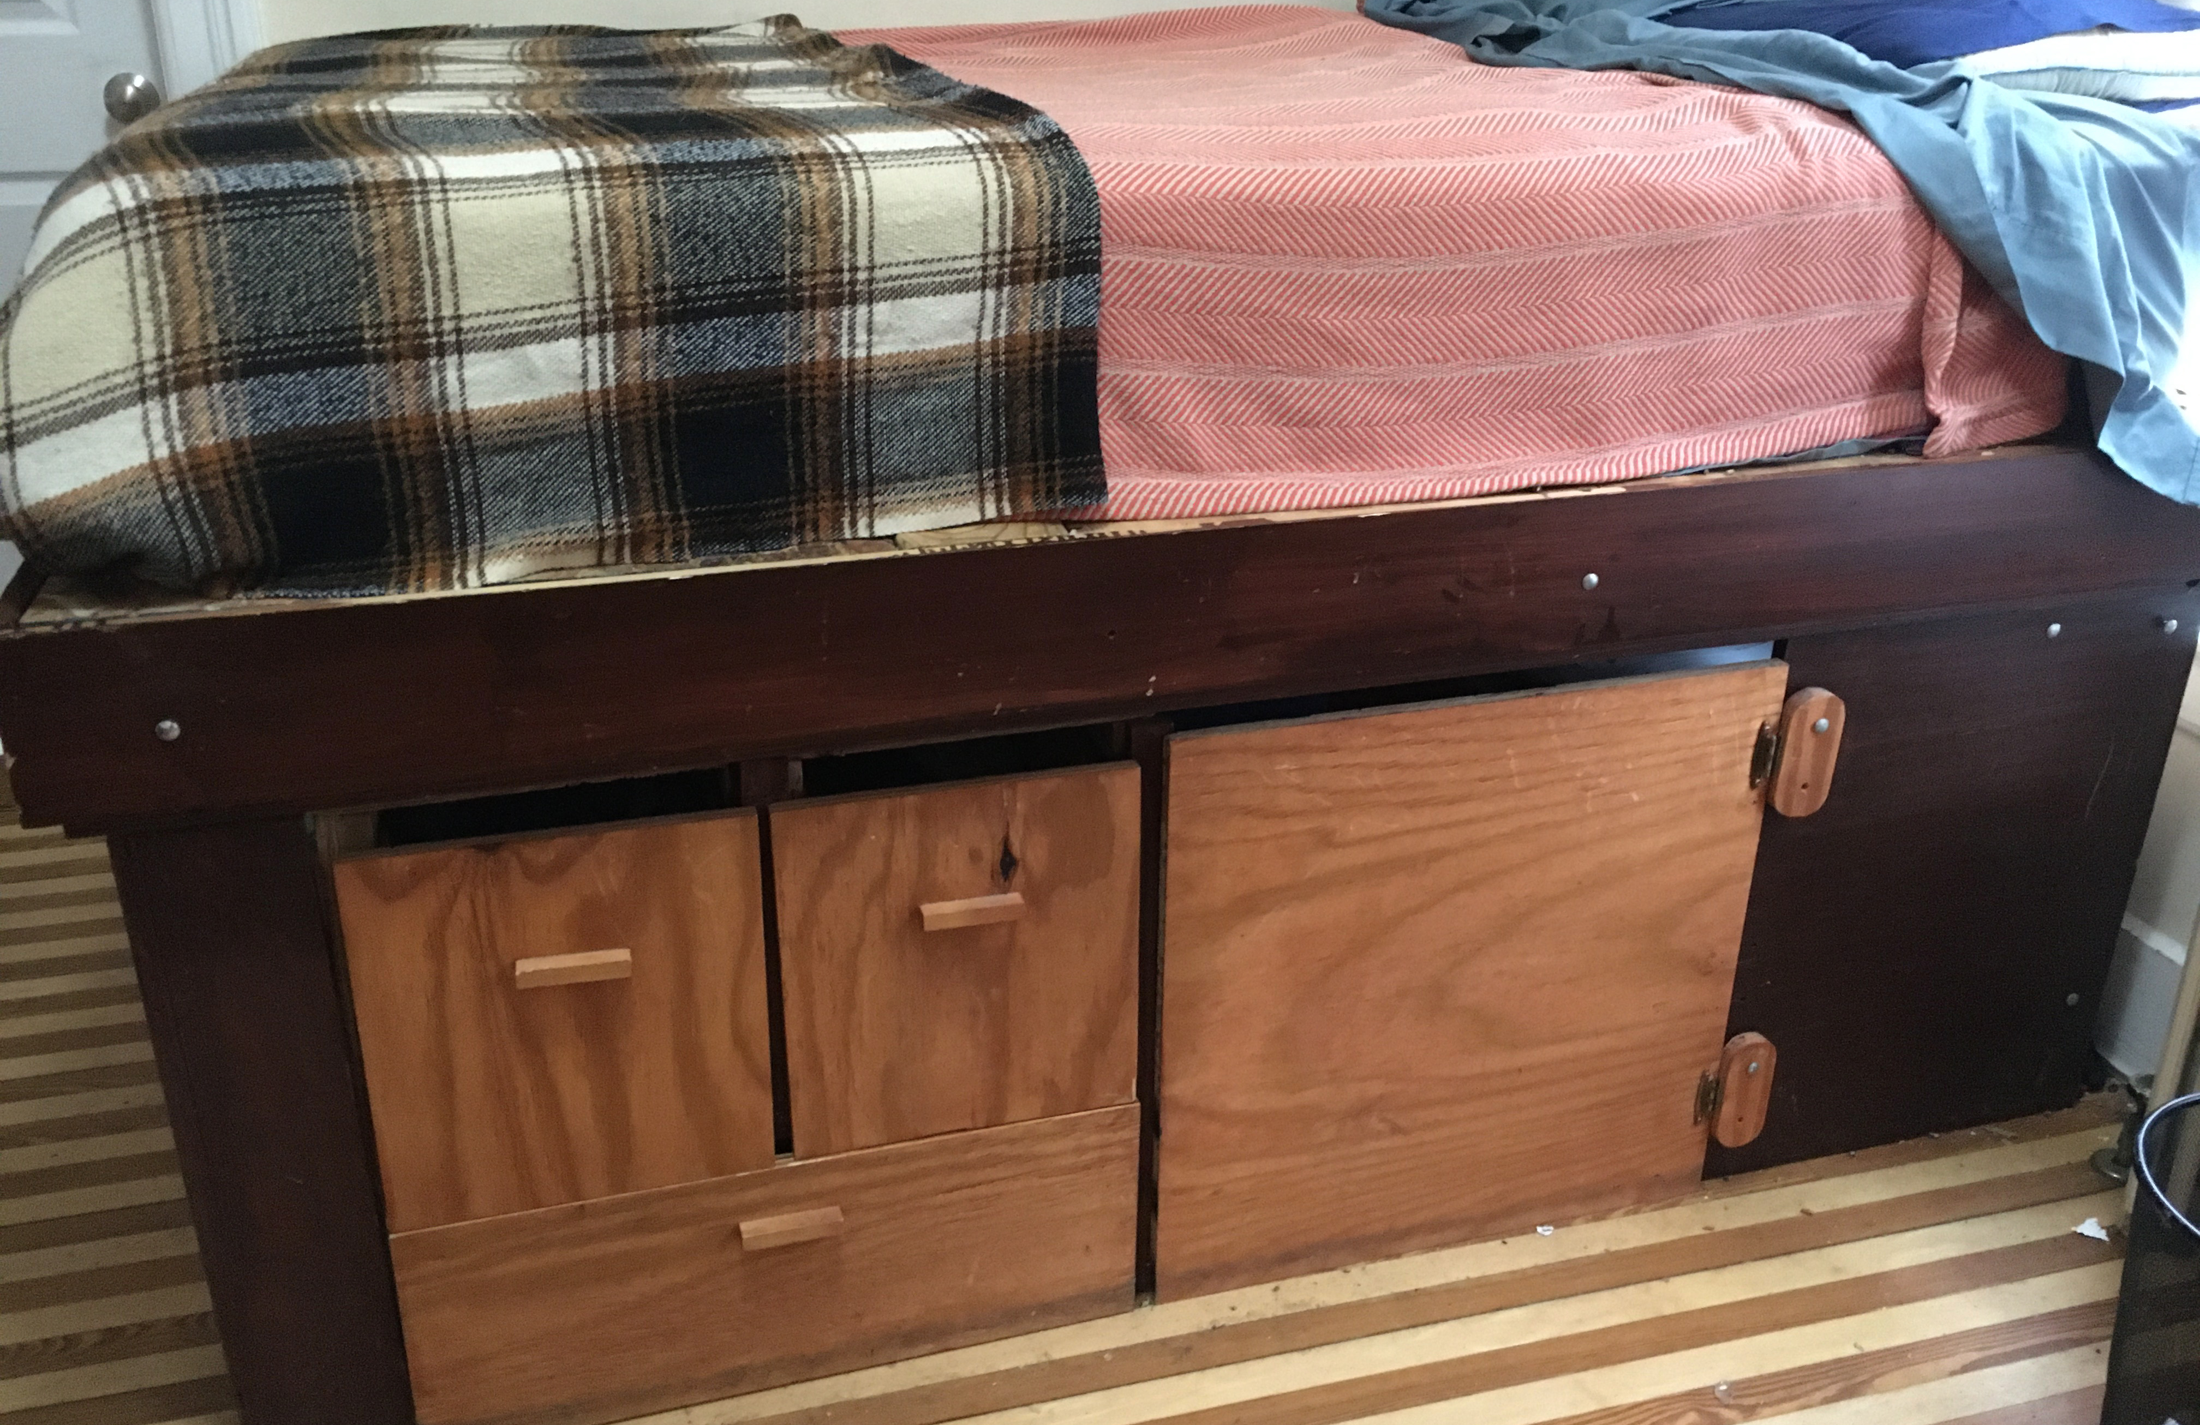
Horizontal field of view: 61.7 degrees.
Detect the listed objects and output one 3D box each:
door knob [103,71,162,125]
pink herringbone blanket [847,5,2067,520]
[{"bbox_3d":[-1.108,-0.703,2.110,0.056,0.056,0.062,-6,23,-17],"label":"door knob"},{"bbox_3d":[-0.055,-0.579,2.106,1.884,0.350,1.343,-6,23,-17],"label":"pink herringbone blanket"}]

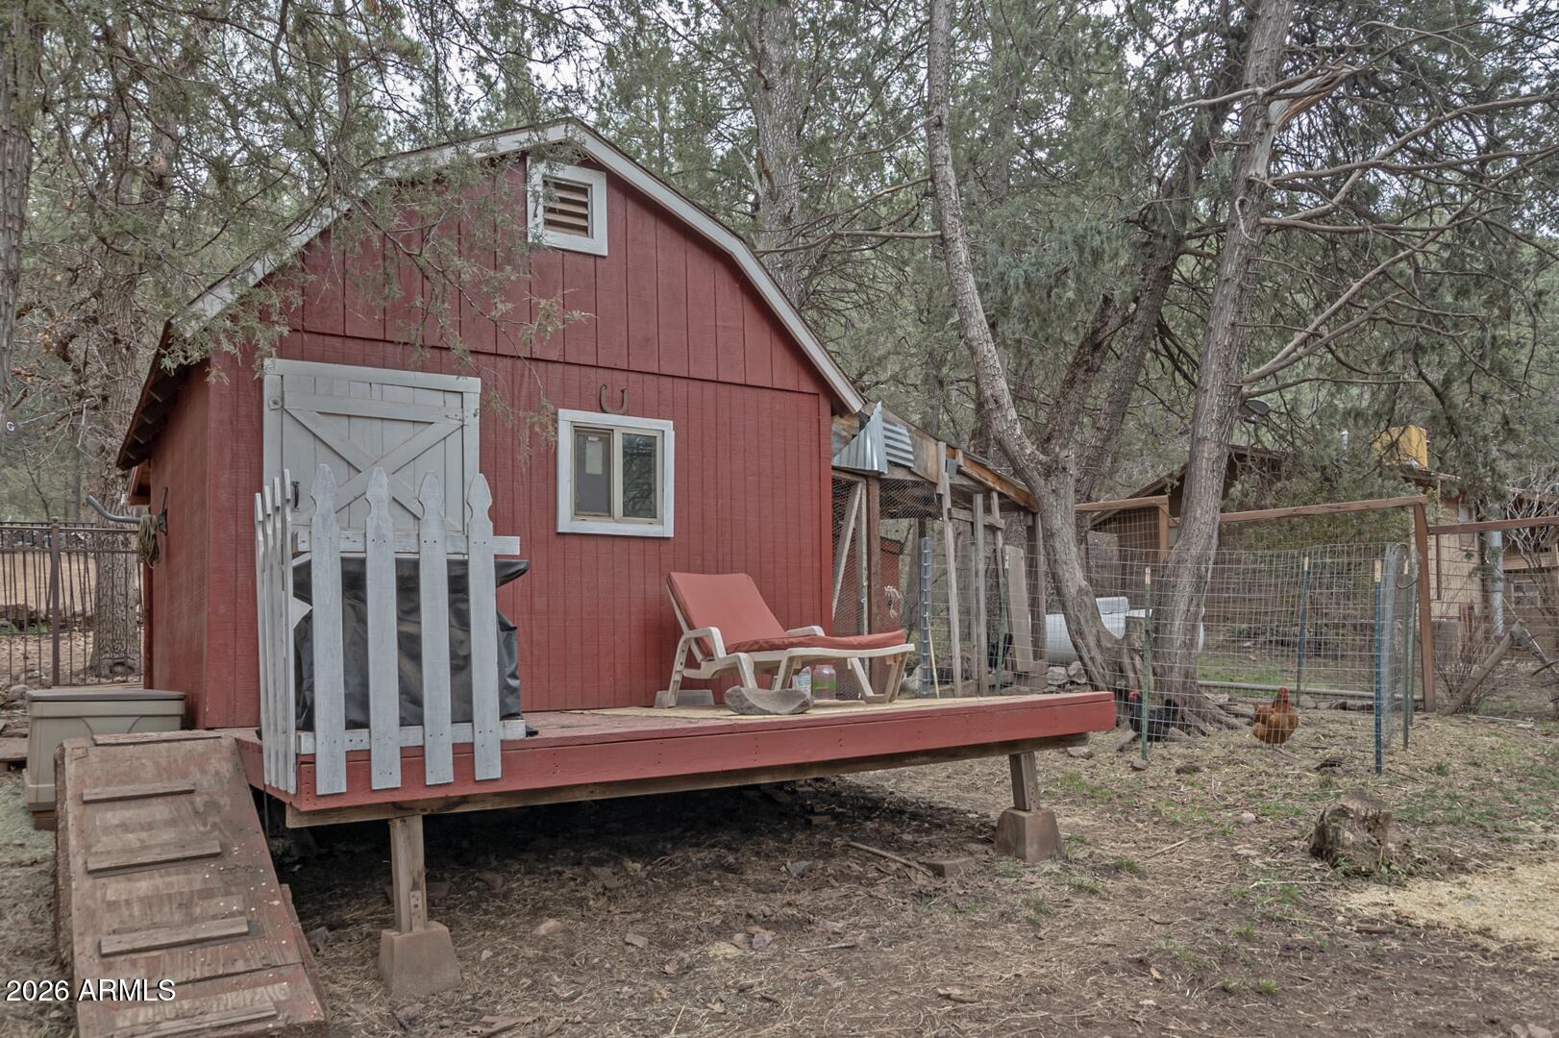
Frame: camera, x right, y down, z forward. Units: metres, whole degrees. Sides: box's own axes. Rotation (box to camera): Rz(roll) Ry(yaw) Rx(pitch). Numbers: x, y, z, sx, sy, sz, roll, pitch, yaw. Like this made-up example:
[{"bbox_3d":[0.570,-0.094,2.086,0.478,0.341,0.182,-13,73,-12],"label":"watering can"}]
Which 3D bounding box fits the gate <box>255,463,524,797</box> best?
[{"bbox_3d":[-1.351,0.372,3.845,0.780,1.050,0.550,2,-6,-31],"label":"gate"}]

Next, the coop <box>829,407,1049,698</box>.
[{"bbox_3d":[0.696,0.278,8.942,2.150,2.070,1.950,2,-6,-31],"label":"coop"}]

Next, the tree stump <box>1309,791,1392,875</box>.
[{"bbox_3d":[2.594,1.427,4.920,0.330,0.290,0.330,2,-6,-28],"label":"tree stump"}]

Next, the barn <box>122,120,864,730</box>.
[{"bbox_3d":[-2.268,-0.406,8.119,4.120,3.450,4.050,2,-6,-32],"label":"barn"}]

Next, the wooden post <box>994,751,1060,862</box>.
[{"bbox_3d":[1.177,1.366,5.150,0.220,0.510,0.220,2,-6,-31],"label":"wooden post"}]

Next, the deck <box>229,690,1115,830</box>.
[{"bbox_3d":[-0.561,1.064,5.383,3.680,0.250,2.420,2,-8,-31],"label":"deck"}]

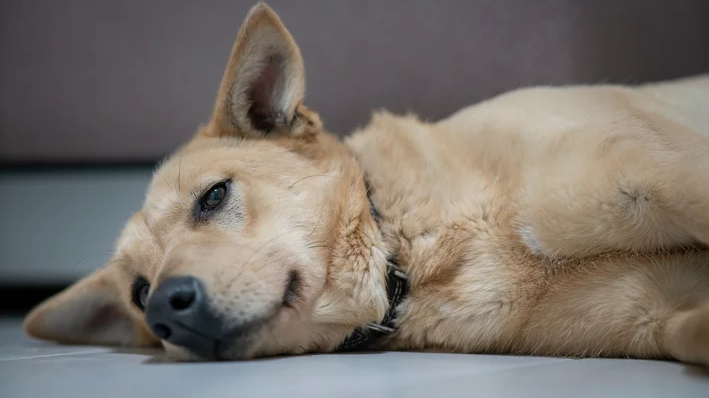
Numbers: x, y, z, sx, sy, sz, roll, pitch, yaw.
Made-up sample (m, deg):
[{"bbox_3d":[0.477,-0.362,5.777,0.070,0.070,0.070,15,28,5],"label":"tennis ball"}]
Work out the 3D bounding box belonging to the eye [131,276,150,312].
[{"bbox_3d":[-0.124,0.056,0.985,0.014,0.023,0.012,44,35,16],"label":"eye"}]

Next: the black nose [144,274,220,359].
[{"bbox_3d":[-0.090,0.060,0.875,0.038,0.038,0.030,34,10,8],"label":"black nose"}]

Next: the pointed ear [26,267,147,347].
[{"bbox_3d":[-0.161,0.066,1.010,0.082,0.052,0.030,-6,-2,18],"label":"pointed ear"}]

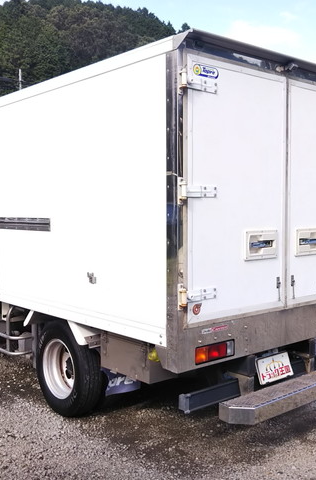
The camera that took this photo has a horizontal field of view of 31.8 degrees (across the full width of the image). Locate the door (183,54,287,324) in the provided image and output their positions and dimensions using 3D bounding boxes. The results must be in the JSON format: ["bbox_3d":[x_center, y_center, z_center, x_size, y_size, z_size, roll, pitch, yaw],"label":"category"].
[{"bbox_3d":[0.458,-0.275,3.217,0.865,1.430,0.080,-3,4,-41],"label":"door"}]

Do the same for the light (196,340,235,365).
[{"bbox_3d":[0.319,0.628,3.114,0.312,0.094,0.050,-3,4,-41],"label":"light"}]

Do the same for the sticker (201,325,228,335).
[{"bbox_3d":[0.322,0.496,3.097,0.210,0.027,0.005,-3,4,-41],"label":"sticker"}]

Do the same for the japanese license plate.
[{"bbox_3d":[0.761,0.831,3.600,0.330,0.165,0.015,-1,-15,-40],"label":"japanese license plate"}]

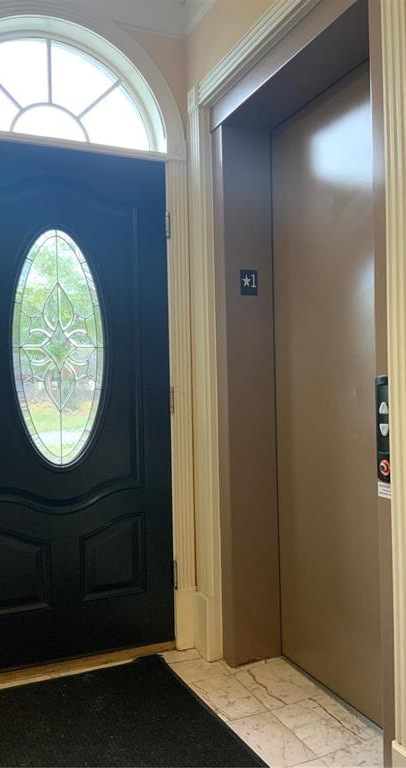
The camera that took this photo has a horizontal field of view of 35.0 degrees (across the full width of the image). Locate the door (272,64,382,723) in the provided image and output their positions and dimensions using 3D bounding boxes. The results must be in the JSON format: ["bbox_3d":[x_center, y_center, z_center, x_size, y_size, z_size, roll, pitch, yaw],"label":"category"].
[{"bbox_3d":[0.501,0.034,2.213,0.050,2.134,0.905,-1,0,-23],"label":"door"}]

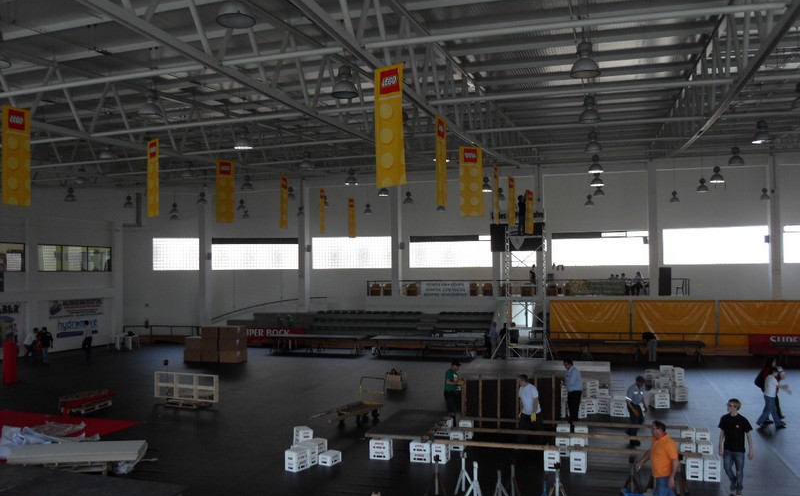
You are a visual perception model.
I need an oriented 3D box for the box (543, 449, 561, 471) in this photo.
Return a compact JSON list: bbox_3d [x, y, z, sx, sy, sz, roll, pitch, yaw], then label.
[{"bbox_3d":[3.189,4.410,13.550,0.300,0.415,0.400,-1,-2,16],"label":"box"}]

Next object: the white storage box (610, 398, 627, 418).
[{"bbox_3d":[6.194,4.541,18.376,0.405,0.420,0.300,-1,-2,24],"label":"white storage box"}]

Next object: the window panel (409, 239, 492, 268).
[{"bbox_3d":[3.149,0.252,39.800,5.100,1.960,0.120,-1,-2,9],"label":"window panel"}]

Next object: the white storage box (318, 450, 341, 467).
[{"bbox_3d":[-1.494,4.532,13.937,0.290,0.200,0.430,-2,-2,30],"label":"white storage box"}]

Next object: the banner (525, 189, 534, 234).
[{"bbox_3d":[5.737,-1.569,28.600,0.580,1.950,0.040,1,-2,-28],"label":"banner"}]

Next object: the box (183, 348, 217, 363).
[{"bbox_3d":[-9.008,4.969,30.108,1.700,0.570,0.760,-1,-2,17],"label":"box"}]

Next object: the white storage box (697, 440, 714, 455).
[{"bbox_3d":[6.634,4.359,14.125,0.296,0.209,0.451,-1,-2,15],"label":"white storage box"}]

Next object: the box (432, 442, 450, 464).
[{"bbox_3d":[0.890,4.308,13.729,0.295,0.410,0.435,-1,-2,16],"label":"box"}]

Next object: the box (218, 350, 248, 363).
[{"bbox_3d":[-7.923,5.194,30.900,1.100,0.566,0.700,-1,-2,18],"label":"box"}]

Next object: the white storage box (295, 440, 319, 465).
[{"bbox_3d":[-2.006,4.436,13.885,0.290,0.400,0.430,-2,-2,39],"label":"white storage box"}]

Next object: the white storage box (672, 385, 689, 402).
[{"bbox_3d":[8.769,4.589,20.338,0.405,0.410,0.290,0,-2,-11],"label":"white storage box"}]

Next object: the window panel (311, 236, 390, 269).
[{"bbox_3d":[-2.982,0.304,40.200,4.900,1.960,0.120,-1,-2,5],"label":"window panel"}]

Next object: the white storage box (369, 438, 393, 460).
[{"bbox_3d":[-0.400,4.431,14.270,0.430,0.400,0.290,-1,-2,14],"label":"white storage box"}]

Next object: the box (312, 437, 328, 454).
[{"bbox_3d":[-1.811,4.475,14.226,0.290,0.410,0.400,-1,-2,28],"label":"box"}]

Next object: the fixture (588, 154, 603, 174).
[{"bbox_3d":[6.408,-2.782,21.175,0.495,0.540,0.495,-1,-2,16],"label":"fixture"}]

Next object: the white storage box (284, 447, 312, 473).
[{"bbox_3d":[-2.089,4.314,13.210,0.295,0.410,0.435,-2,-3,35],"label":"white storage box"}]

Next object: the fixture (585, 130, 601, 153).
[{"bbox_3d":[4.929,-2.708,16.500,0.440,0.530,0.440,-1,-2,16],"label":"fixture"}]

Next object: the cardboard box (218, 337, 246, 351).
[{"bbox_3d":[-7.929,4.629,30.922,1.100,0.566,0.700,-1,-2,18],"label":"cardboard box"}]

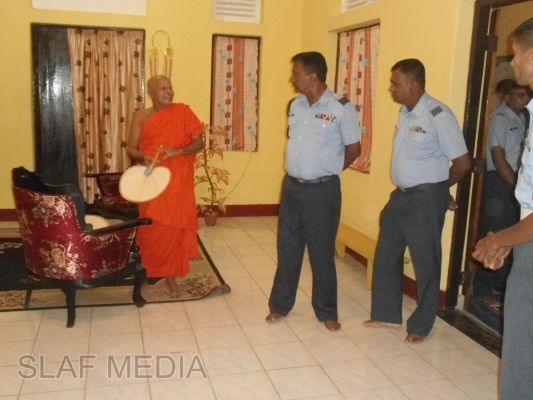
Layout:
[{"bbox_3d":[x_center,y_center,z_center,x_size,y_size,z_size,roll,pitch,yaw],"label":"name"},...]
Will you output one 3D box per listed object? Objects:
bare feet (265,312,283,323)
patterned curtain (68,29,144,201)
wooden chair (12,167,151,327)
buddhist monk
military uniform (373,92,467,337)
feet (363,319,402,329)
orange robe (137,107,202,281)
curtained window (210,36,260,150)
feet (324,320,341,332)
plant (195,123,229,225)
[{"bbox_3d":[0.066,0.738,3.762,0.100,0.085,0.200,11,14,40],"label":"bare feet"},{"bbox_3d":[-1.708,-0.820,6.202,0.770,1.980,0.110,-1,11,-14],"label":"patterned curtain"},{"bbox_3d":[-1.250,0.244,3.775,0.680,0.970,0.740,10,13,38],"label":"wooden chair"},{"bbox_3d":[-0.739,-0.106,4.106,0.540,1.560,0.400,-1,11,-13],"label":"buddhist monk"},{"bbox_3d":[0.929,0.101,3.482,0.370,1.430,0.490,-7,14,-39],"label":"military uniform"},{"bbox_3d":[0.756,0.774,3.718,0.250,0.080,0.100,2,11,1],"label":"feet"},{"bbox_3d":[-0.715,-0.091,4.108,0.470,1.250,0.360,-1,11,-13],"label":"orange robe"},{"bbox_3d":[-0.350,-1.200,6.512,0.550,1.300,0.100,-1,11,-15],"label":"curtained window"},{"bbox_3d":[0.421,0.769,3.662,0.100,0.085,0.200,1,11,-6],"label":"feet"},{"bbox_3d":[-0.610,-0.275,6.252,0.370,1.120,0.360,-1,11,-15],"label":"plant"}]

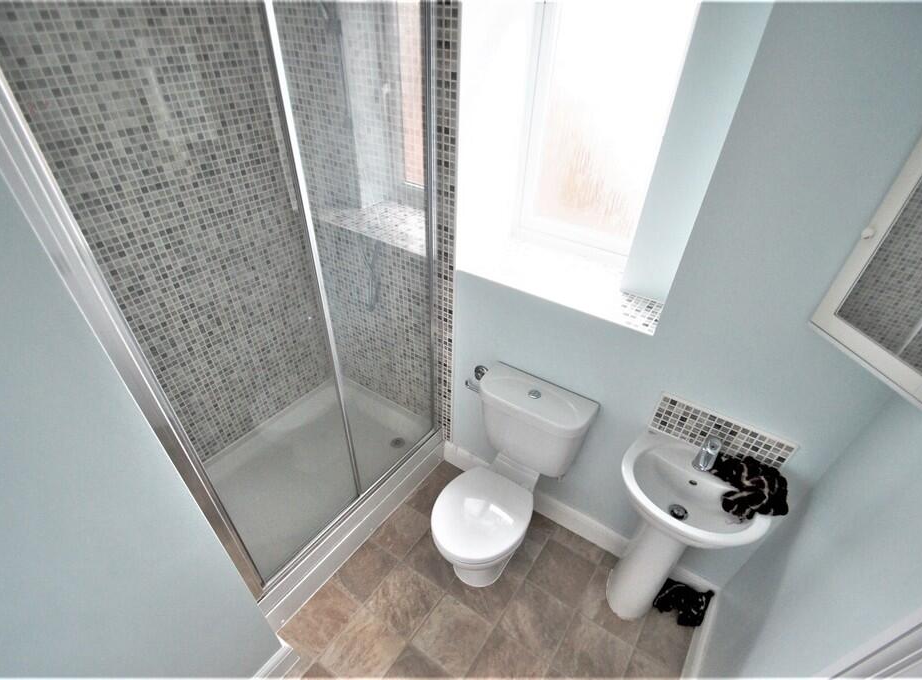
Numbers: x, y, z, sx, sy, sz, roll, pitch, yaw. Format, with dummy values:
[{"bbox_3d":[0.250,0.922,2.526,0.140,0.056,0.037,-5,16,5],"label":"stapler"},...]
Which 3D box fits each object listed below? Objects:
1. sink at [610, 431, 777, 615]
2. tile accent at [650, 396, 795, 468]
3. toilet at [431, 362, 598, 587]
[{"bbox_3d":[0.717,0.787,1.548,0.440,0.830,0.370,23,40,27],"label":"sink"},{"bbox_3d":[0.839,0.319,1.396,0.391,0.172,0.015,23,40,27],"label":"tile accent"},{"bbox_3d":[0.159,0.648,1.732,0.450,0.815,0.622,23,40,27],"label":"toilet"}]

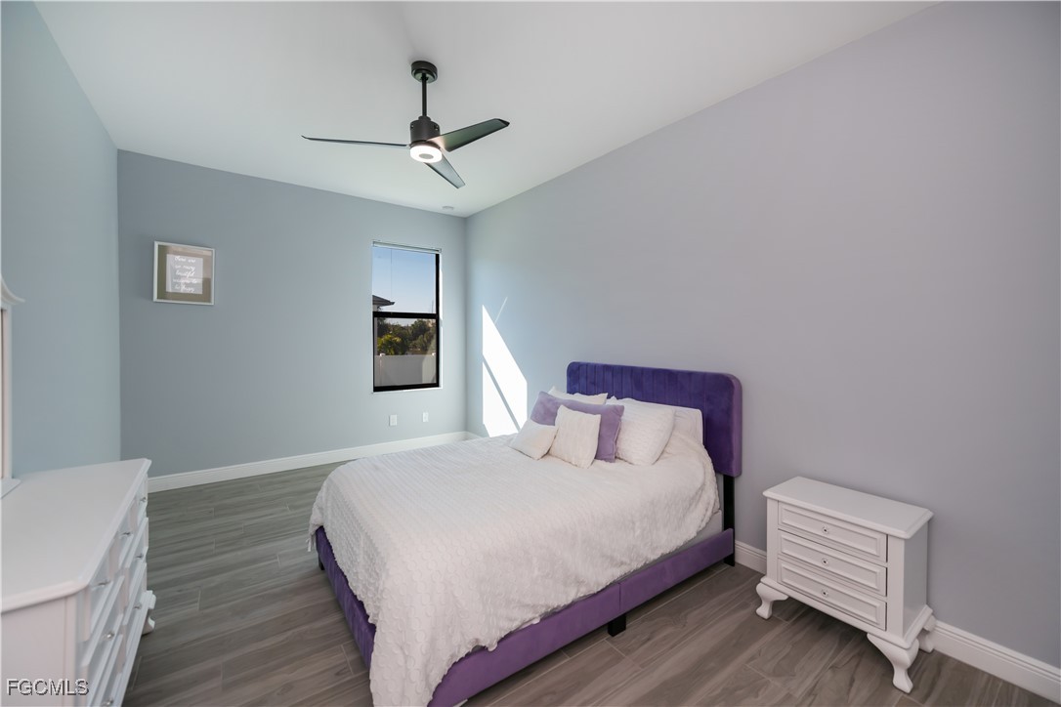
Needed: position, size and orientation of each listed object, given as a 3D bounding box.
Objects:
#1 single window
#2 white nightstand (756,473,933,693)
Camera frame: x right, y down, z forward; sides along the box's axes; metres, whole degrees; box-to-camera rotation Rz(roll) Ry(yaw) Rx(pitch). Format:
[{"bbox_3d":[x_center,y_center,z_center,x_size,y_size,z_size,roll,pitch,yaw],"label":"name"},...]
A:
[{"bbox_3d":[-1.450,-0.409,4.887,0.828,1.685,0.103,-1,3,-37],"label":"single window"},{"bbox_3d":[1.443,0.998,1.919,0.395,0.617,0.577,-1,3,-37],"label":"white nightstand"}]

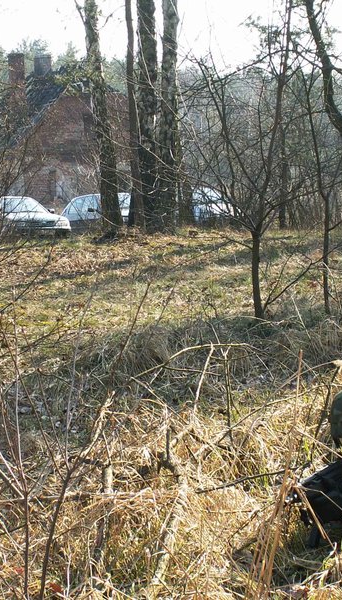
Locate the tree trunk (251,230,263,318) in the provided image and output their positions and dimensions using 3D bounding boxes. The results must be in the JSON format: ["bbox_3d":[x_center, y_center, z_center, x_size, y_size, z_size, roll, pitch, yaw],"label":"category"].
[{"bbox_3d":[0.665,-0.200,12.400,0.085,0.690,0.085,0,5,0],"label":"tree trunk"}]

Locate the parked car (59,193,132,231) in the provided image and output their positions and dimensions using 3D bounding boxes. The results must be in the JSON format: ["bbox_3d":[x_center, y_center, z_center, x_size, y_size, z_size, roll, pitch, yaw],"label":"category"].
[{"bbox_3d":[-2.000,-2.650,51.500,1.680,1.430,4.100,-3,6,-28],"label":"parked car"}]

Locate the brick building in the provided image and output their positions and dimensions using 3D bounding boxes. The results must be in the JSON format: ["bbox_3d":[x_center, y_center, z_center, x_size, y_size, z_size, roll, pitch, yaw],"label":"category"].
[{"bbox_3d":[-4.600,-6.400,65.200,6.800,7.100,9.000,-2,6,-21],"label":"brick building"}]

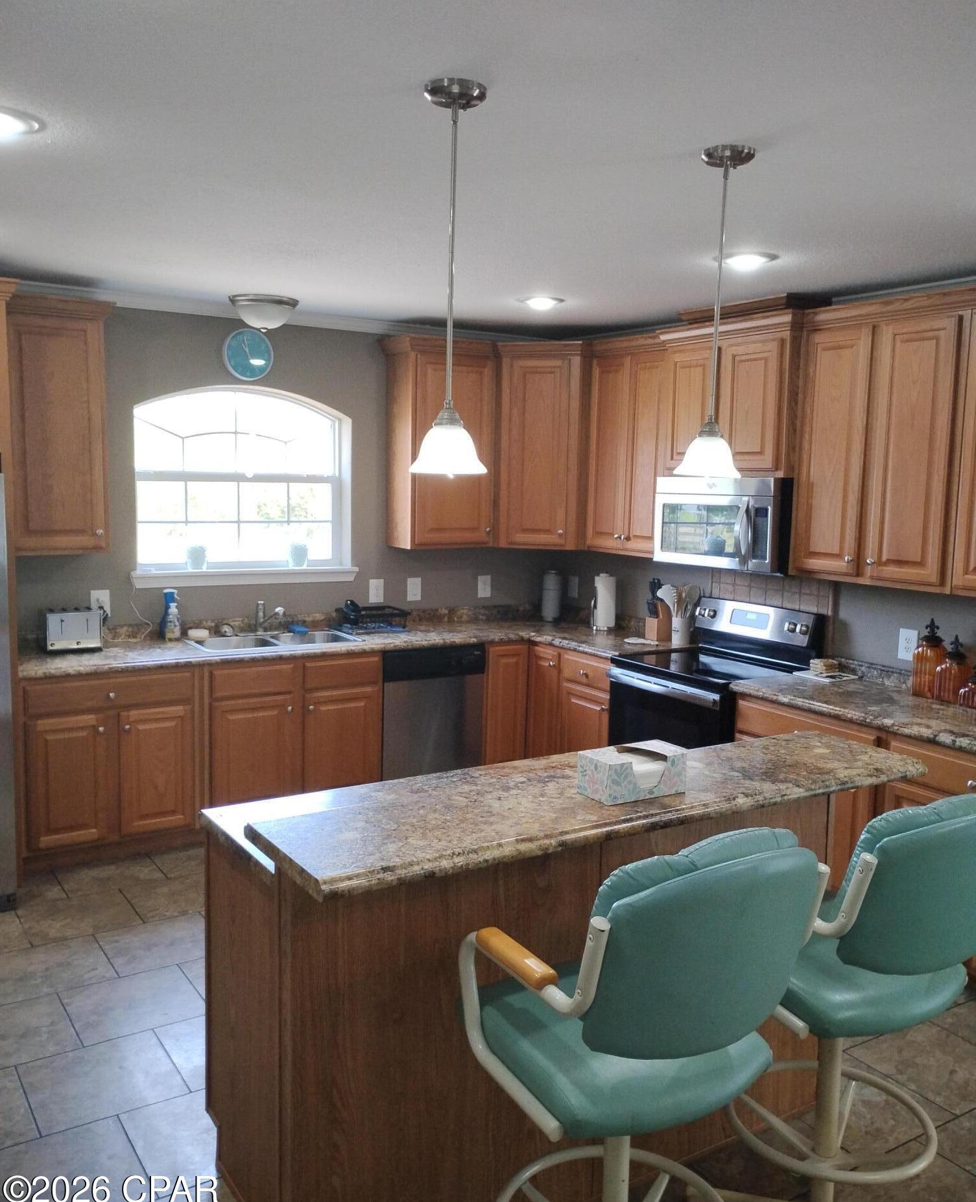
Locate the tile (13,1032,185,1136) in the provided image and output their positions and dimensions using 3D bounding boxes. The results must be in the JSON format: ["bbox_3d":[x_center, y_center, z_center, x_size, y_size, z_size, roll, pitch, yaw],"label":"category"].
[{"bbox_3d":[-1.121,1.391,3.049,0.399,0.010,0.391,-3,8,-33],"label":"tile"}]

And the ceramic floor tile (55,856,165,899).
[{"bbox_3d":[-1.644,1.195,4.572,0.399,0.010,0.361,-3,8,-33],"label":"ceramic floor tile"}]

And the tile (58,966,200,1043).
[{"bbox_3d":[-1.189,1.354,3.529,0.401,0.010,0.398,-3,8,-32],"label":"tile"}]

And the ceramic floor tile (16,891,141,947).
[{"bbox_3d":[-1.636,1.266,4.204,0.406,0.010,0.401,-3,8,-32],"label":"ceramic floor tile"}]

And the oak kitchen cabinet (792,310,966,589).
[{"bbox_3d":[1.645,-0.609,4.231,0.323,1.072,0.772,-3,8,-32],"label":"oak kitchen cabinet"}]

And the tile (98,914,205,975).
[{"bbox_3d":[-1.235,1.300,3.976,0.401,0.010,0.401,-3,8,-32],"label":"tile"}]

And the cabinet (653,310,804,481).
[{"bbox_3d":[1.208,-0.911,4.829,0.406,0.686,0.772,-3,8,-32],"label":"cabinet"}]

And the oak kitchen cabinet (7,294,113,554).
[{"bbox_3d":[-1.979,-0.772,4.734,0.485,1.110,0.355,-3,8,-32],"label":"oak kitchen cabinet"}]

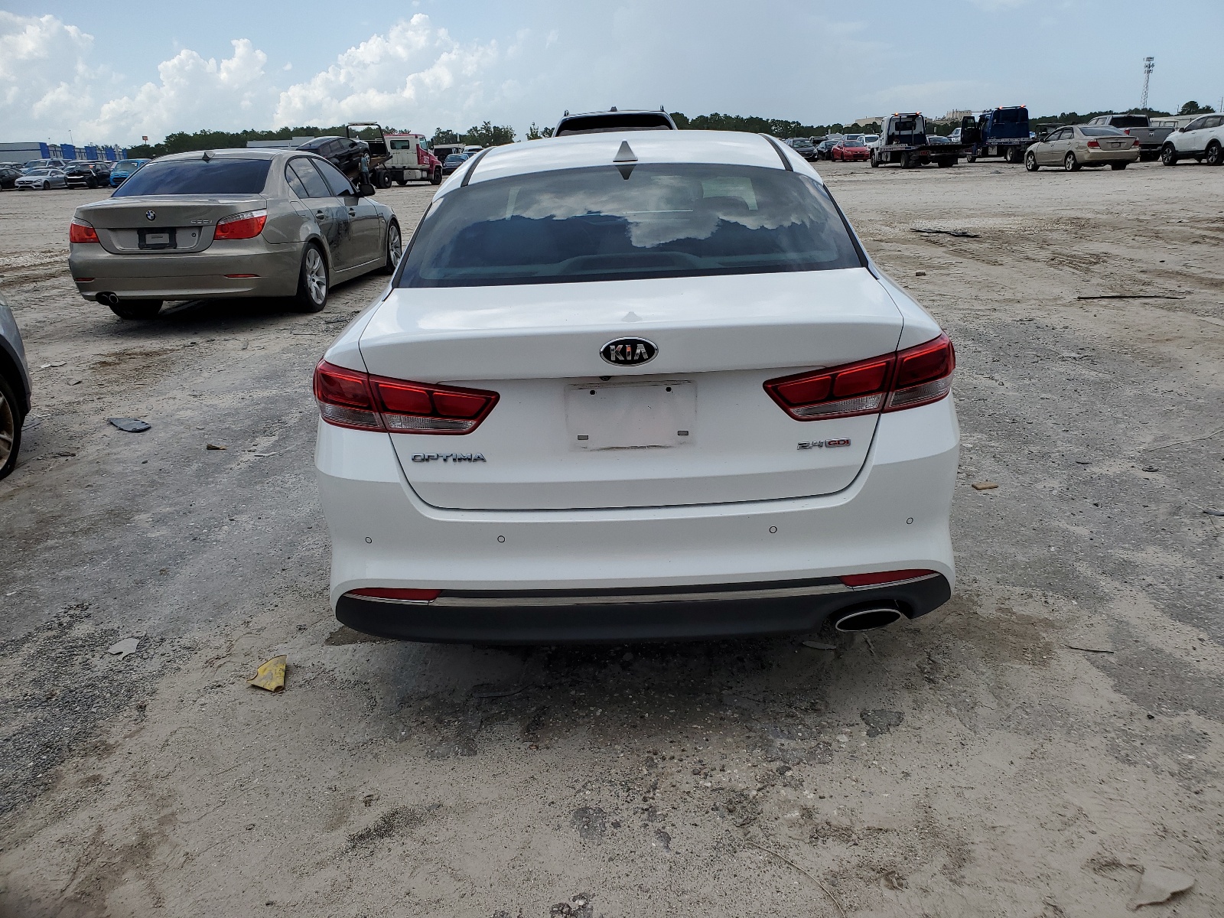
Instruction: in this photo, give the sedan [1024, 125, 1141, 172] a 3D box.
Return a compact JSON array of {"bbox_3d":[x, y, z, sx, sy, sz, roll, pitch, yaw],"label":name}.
[{"bbox_3d":[15.889,-10.611,31.378,1.800,1.490,4.800,-3,19,-1],"label":"sedan"}]

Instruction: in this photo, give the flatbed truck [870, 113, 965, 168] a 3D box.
[{"bbox_3d":[15.671,-16.474,47.501,2.500,2.715,9.046,-3,19,0],"label":"flatbed truck"}]

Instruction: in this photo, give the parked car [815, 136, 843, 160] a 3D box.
[{"bbox_3d":[16.956,-23.652,70.332,1.820,1.440,4.750,-1,19,3],"label":"parked car"}]

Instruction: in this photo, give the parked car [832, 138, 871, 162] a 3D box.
[{"bbox_3d":[16.925,-21.842,65.127,1.750,1.410,4.450,-2,19,0],"label":"parked car"}]

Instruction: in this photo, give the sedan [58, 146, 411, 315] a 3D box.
[{"bbox_3d":[-3.651,-2.482,9.716,1.846,1.475,4.854,-2,19,2],"label":"sedan"}]

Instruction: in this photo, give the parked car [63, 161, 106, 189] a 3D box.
[{"bbox_3d":[-38.271,-20.619,66.979,1.870,1.650,4.500,-5,19,-8],"label":"parked car"}]

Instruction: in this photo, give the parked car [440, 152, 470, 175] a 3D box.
[{"bbox_3d":[-11.114,-21.205,66.364,1.800,1.460,4.600,-2,19,2],"label":"parked car"}]

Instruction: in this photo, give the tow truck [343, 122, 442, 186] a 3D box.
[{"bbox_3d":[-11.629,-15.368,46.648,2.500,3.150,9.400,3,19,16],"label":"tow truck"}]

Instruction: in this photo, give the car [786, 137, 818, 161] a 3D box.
[{"bbox_3d":[13.464,-21.996,65.433,1.840,1.580,4.700,-1,19,2],"label":"car"}]

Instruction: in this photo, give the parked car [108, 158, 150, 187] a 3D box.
[{"bbox_3d":[-30.758,-18.364,59.169,1.780,1.680,4.250,-3,19,-4],"label":"parked car"}]

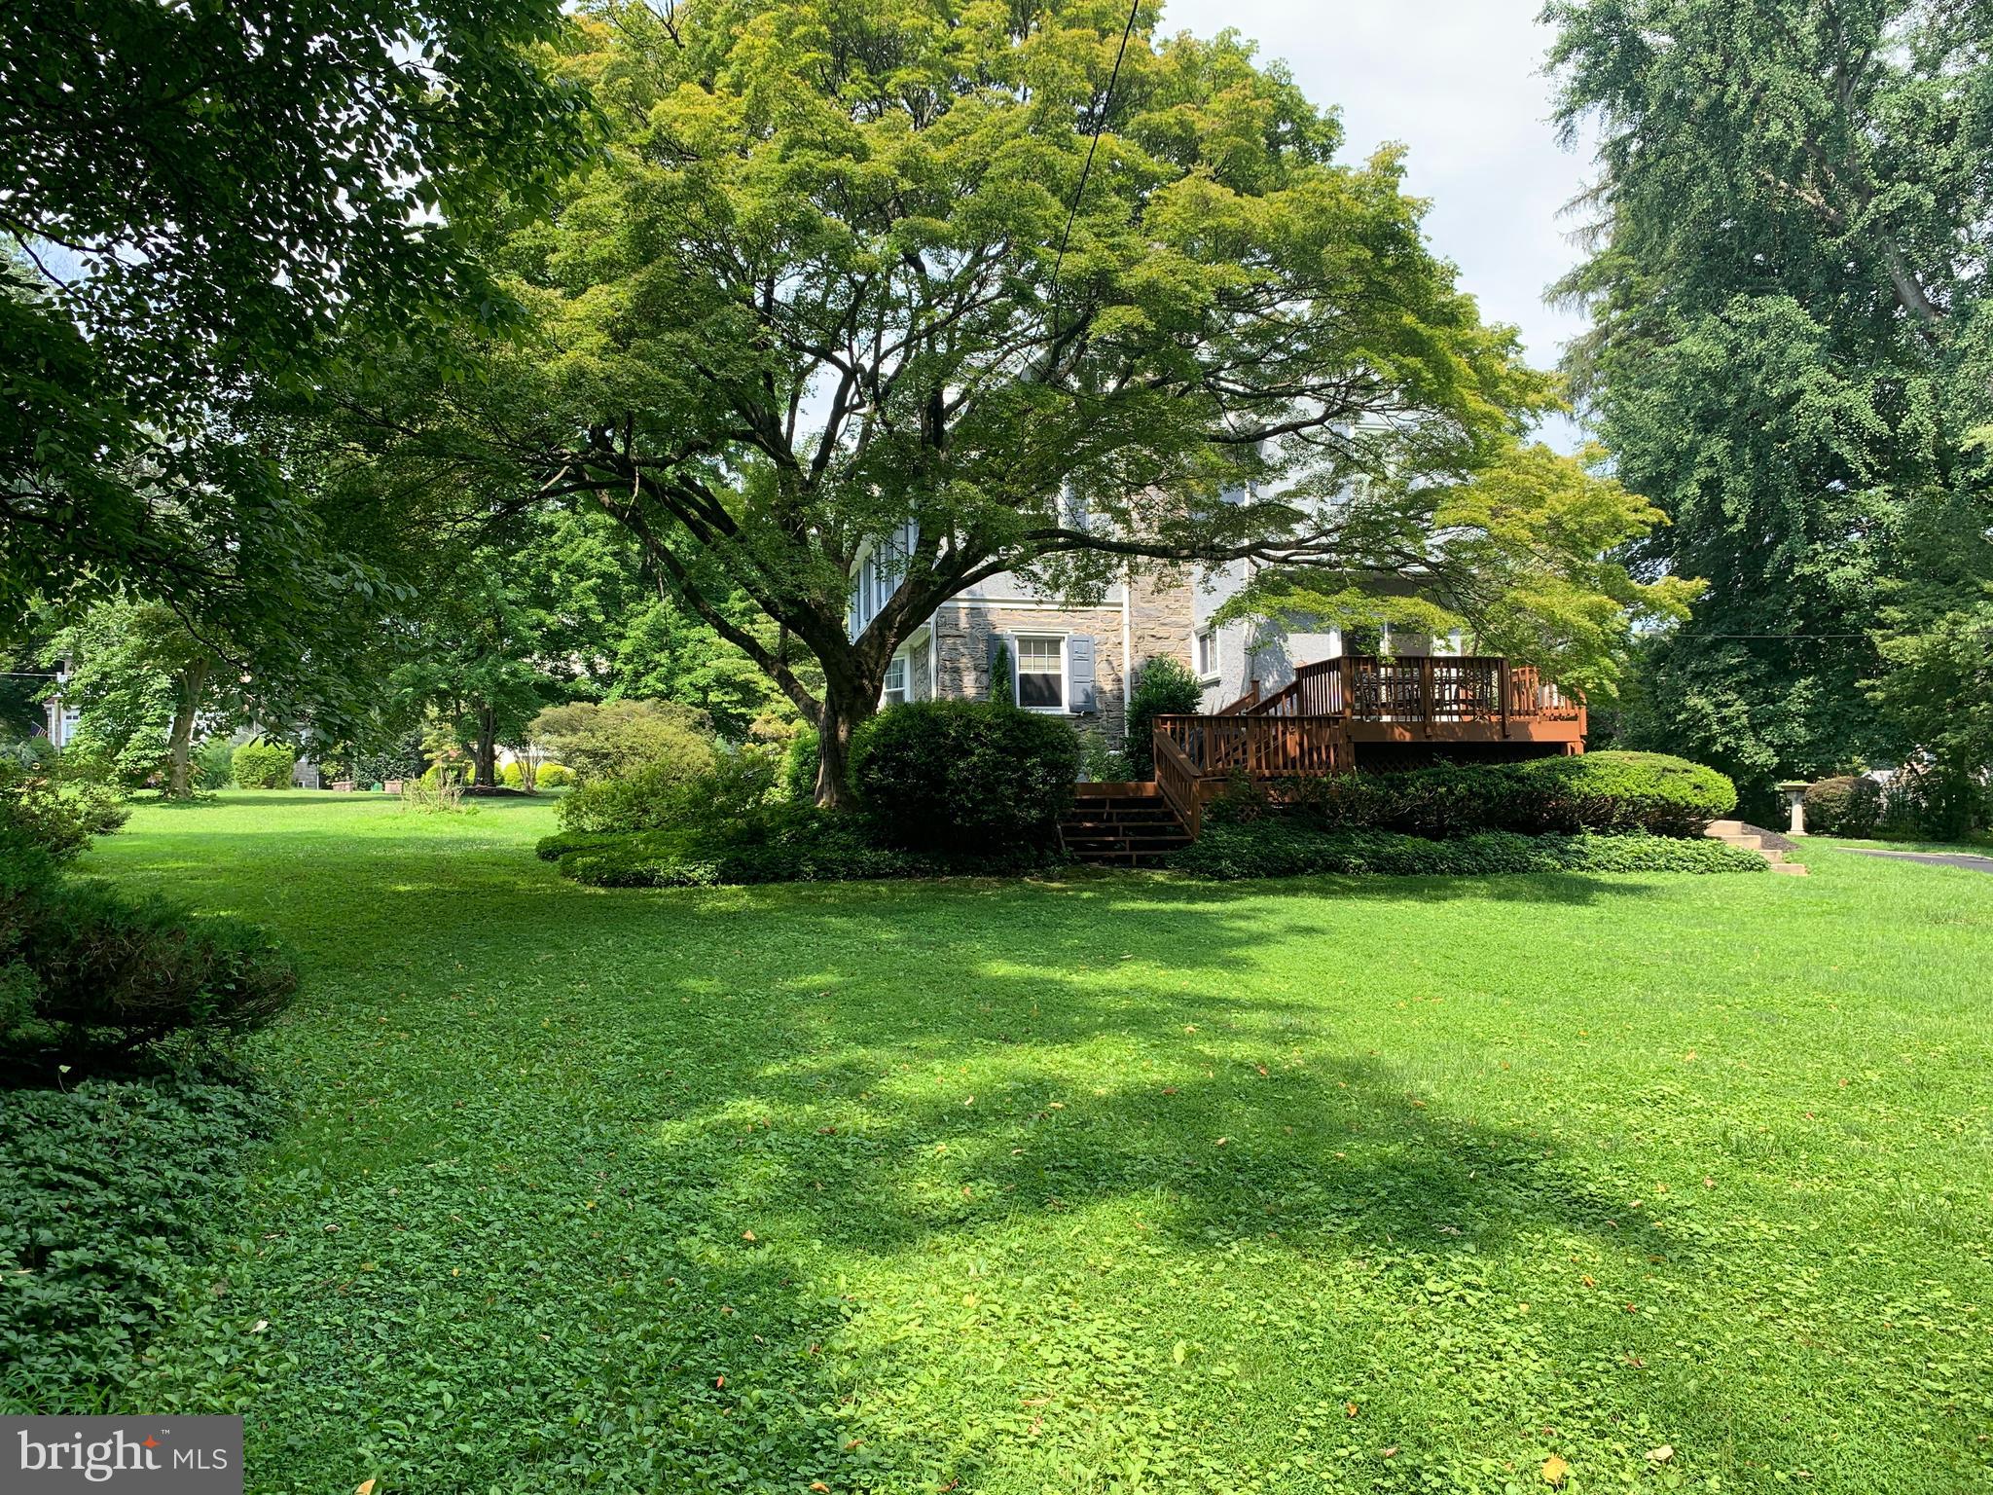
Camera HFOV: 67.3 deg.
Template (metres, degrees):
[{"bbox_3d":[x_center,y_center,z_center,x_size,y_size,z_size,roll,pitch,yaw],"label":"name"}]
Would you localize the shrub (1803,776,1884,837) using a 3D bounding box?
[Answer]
[{"bbox_3d":[14.442,1.008,25.500,1.500,1.050,1.350,-1,-1,29],"label":"shrub"}]

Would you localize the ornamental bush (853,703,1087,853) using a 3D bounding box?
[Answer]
[{"bbox_3d":[-0.416,0.385,20.000,3.050,2.050,2.600,0,-1,-6],"label":"ornamental bush"}]

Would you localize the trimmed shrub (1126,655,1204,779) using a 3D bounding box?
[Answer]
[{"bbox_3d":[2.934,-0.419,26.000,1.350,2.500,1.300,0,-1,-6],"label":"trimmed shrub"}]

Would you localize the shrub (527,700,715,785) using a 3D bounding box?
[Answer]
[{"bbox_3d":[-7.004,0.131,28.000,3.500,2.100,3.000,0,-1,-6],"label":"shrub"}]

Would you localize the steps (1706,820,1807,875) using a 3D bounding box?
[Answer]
[{"bbox_3d":[9.600,1.290,19.500,1.350,0.720,1.250,0,-1,9],"label":"steps"}]

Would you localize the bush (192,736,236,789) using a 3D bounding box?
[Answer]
[{"bbox_3d":[-24.566,0.513,47.000,1.450,1.650,1.400,0,-1,-29],"label":"bush"}]

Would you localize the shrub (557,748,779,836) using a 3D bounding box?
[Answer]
[{"bbox_3d":[-4.840,0.698,22.000,3.200,1.350,2.400,0,-1,-6],"label":"shrub"}]

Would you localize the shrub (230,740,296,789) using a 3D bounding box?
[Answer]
[{"bbox_3d":[-22.536,0.502,46.000,2.050,1.550,1.800,0,-1,-29],"label":"shrub"}]

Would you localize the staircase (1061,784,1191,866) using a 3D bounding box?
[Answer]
[{"bbox_3d":[1.740,1.030,20.300,1.720,1.070,1.650,0,-1,-8],"label":"staircase"}]

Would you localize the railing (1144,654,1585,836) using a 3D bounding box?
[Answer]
[{"bbox_3d":[5.180,0.050,23.900,6.400,2.650,4.600,0,-1,-6],"label":"railing"}]

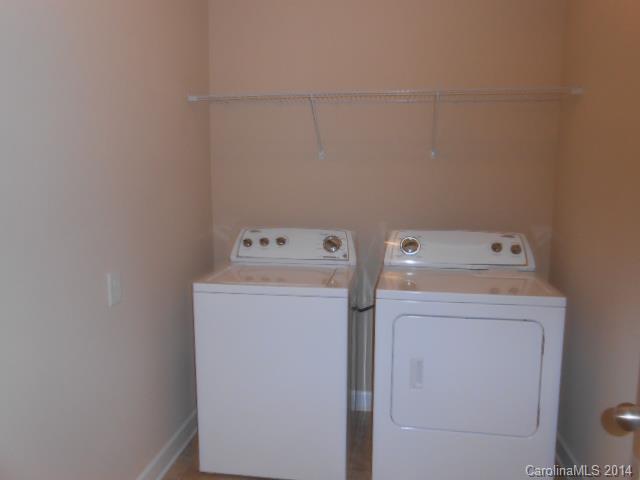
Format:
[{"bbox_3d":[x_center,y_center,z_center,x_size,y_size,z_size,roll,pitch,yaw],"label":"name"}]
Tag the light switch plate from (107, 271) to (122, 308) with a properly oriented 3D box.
[{"bbox_3d":[-0.772,0.187,1.808,0.012,0.118,0.078,1,8,8],"label":"light switch plate"}]

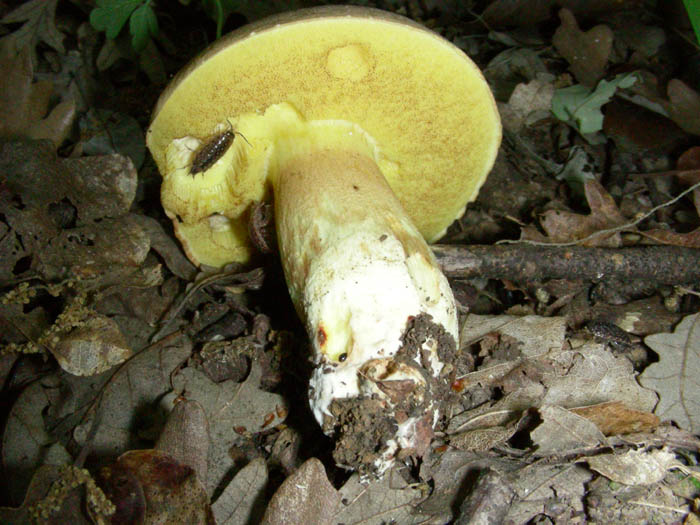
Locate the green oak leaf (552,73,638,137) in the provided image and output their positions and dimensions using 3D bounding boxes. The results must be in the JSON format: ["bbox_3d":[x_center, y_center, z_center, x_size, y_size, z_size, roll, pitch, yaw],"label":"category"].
[{"bbox_3d":[0.115,-0.074,0.360,0.040,0.022,0.028,10,32,16],"label":"green oak leaf"}]

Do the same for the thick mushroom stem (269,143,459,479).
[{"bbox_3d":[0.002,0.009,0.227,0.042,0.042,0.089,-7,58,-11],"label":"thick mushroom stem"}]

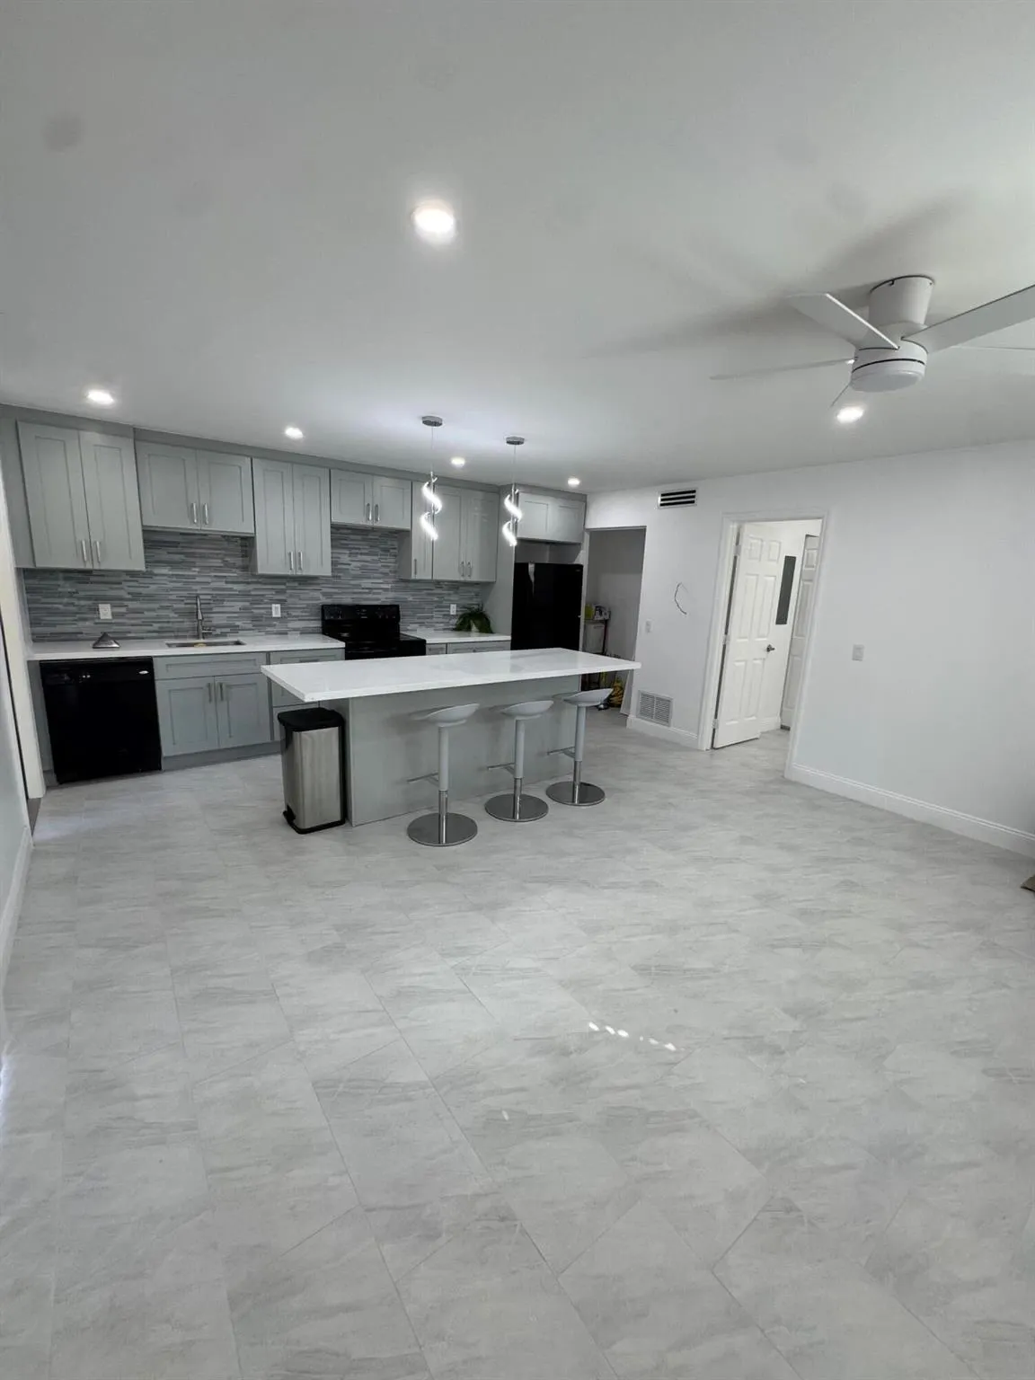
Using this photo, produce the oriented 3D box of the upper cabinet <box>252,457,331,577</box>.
[{"bbox_3d":[-1.955,-1.442,4.786,0.604,0.888,0.325,-6,15,-36],"label":"upper cabinet"}]

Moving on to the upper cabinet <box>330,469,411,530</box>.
[{"bbox_3d":[-1.390,-1.724,5.143,0.753,0.435,0.325,-6,15,-36],"label":"upper cabinet"}]

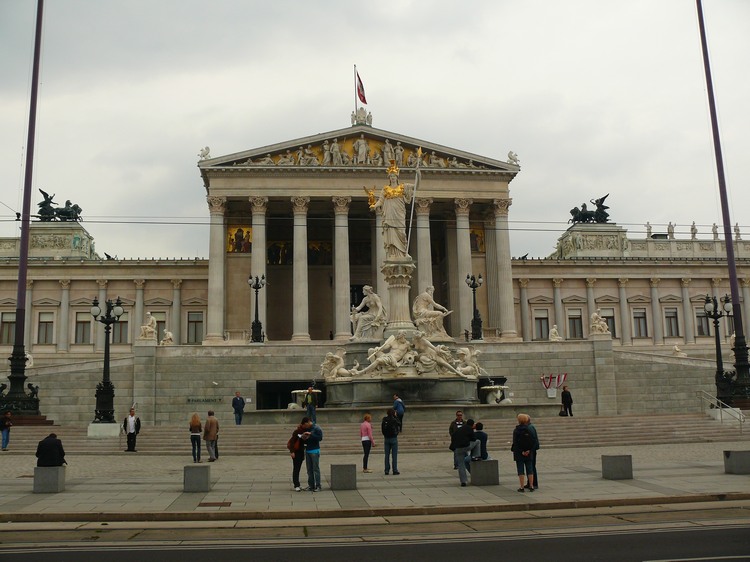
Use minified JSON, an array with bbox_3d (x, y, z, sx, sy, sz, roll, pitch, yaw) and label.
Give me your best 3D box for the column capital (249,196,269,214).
[{"bbox_3d":[-10.474,-6.820,68.422,1.620,1.645,1.620,0,-9,-6],"label":"column capital"}]

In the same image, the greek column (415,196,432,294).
[{"bbox_3d":[4.536,-1.206,68.276,1.600,13.142,1.600,0,-10,-5],"label":"greek column"}]

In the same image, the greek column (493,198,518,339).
[{"bbox_3d":[12.102,-1.225,69.902,1.620,13.101,1.620,0,-9,-6],"label":"greek column"}]

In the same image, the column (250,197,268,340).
[{"bbox_3d":[-10.022,-1.213,65.550,1.500,12.565,1.500,0,-10,-6],"label":"column"}]

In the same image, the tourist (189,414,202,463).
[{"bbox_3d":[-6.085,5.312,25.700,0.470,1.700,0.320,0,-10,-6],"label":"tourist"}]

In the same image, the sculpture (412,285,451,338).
[{"bbox_3d":[3.009,1.663,39.394,2.063,2.826,1.450,-1,-10,0],"label":"sculpture"}]

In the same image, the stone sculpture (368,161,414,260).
[{"bbox_3d":[0.923,-3.829,41.176,2.600,5.550,1.800,0,-10,-6],"label":"stone sculpture"}]

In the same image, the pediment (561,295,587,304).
[{"bbox_3d":[19.971,1.827,75.699,2.620,0.820,0.500,0,-10,-5],"label":"pediment"}]

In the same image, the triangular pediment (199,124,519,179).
[{"bbox_3d":[-1.098,-10.612,61.646,25.800,3.900,2.500,0,-10,-6],"label":"triangular pediment"}]

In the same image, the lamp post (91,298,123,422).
[{"bbox_3d":[-10.799,3.196,30.576,1.272,5.090,1.209,0,-10,-6],"label":"lamp post"}]

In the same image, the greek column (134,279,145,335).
[{"bbox_3d":[-23.567,3.427,75.883,1.000,7.148,1.000,0,-9,-6],"label":"greek column"}]

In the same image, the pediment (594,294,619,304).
[{"bbox_3d":[21.984,1.728,71.760,2.406,0.908,0.450,0,-10,-6],"label":"pediment"}]

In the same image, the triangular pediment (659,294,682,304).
[{"bbox_3d":[32.135,1.966,82.371,2.677,0.877,0.450,0,-9,-6],"label":"triangular pediment"}]

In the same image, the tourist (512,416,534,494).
[{"bbox_3d":[3.221,3.715,16.436,0.470,1.646,0.420,1,-9,-14],"label":"tourist"}]

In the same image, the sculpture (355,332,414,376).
[{"bbox_3d":[0.482,3.720,38.496,2.999,2.305,1.800,-3,-10,10],"label":"sculpture"}]

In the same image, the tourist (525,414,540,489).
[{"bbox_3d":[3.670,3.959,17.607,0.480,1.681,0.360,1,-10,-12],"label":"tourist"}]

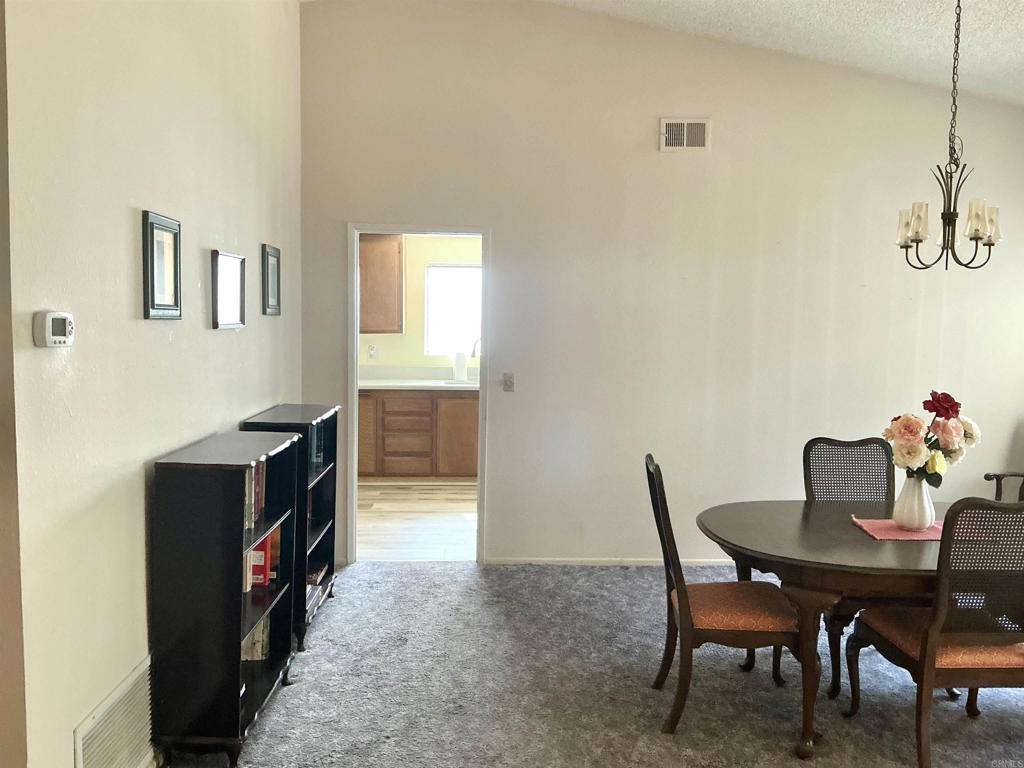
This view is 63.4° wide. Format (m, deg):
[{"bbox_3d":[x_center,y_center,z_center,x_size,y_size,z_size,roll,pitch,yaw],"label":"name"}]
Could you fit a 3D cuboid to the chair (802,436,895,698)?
[{"bbox_3d":[1.601,0.780,3.703,0.530,1.005,0.640,1,4,-2],"label":"chair"}]

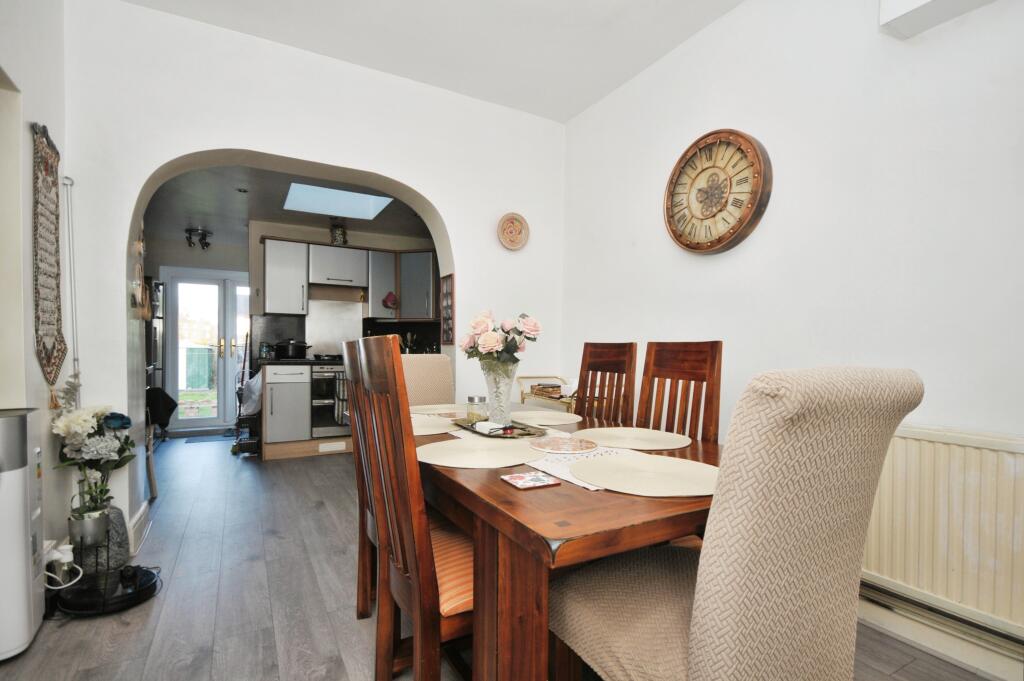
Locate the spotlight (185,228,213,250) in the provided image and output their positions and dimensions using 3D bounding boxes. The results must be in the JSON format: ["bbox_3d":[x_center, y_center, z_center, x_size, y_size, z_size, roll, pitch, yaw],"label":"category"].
[{"bbox_3d":[-3.518,-1.127,5.432,0.310,0.210,0.260,0,-1,-29],"label":"spotlight"}]

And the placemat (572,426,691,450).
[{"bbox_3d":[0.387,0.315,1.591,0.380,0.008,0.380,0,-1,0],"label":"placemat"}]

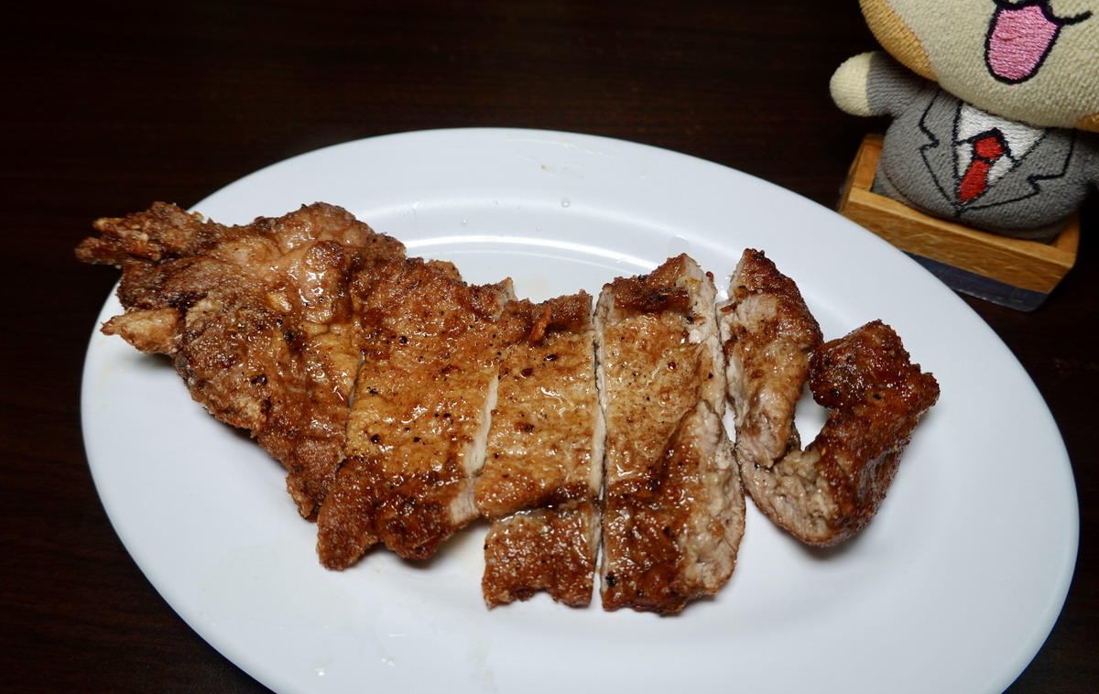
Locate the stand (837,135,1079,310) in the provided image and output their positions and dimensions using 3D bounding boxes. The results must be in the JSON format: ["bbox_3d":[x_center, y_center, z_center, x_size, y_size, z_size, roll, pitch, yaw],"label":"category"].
[{"bbox_3d":[0.134,-0.042,0.247,0.069,0.025,0.032,20,60,12],"label":"stand"}]

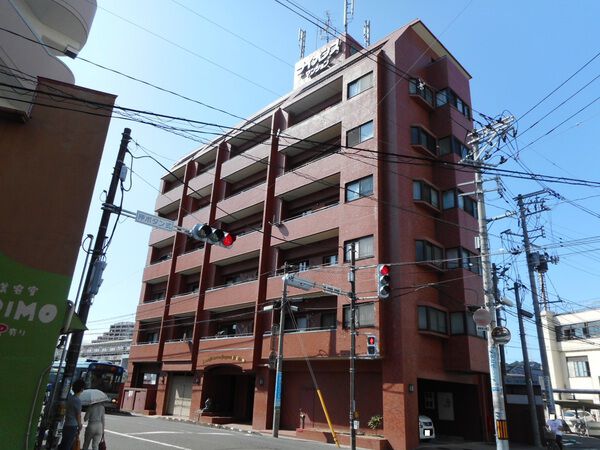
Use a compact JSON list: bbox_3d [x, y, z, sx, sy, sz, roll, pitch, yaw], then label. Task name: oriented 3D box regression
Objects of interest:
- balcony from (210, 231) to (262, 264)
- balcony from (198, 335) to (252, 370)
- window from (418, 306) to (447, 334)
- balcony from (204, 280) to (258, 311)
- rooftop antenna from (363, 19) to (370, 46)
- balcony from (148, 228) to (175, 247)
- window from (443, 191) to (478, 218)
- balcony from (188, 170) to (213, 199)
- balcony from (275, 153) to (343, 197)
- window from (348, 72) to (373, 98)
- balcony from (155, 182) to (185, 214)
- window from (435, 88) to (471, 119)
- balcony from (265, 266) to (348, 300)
[{"bbox_3d":[-3.267,1.429,25.988,1.197,1.140,5.515,21,-26,-40],"label":"balcony"},{"bbox_3d":[-3.550,6.966,23.301,1.078,1.610,5.306,21,-26,-41],"label":"balcony"},{"bbox_3d":[5.502,3.957,17.813,0.410,1.090,1.740,-17,-28,42],"label":"window"},{"bbox_3d":[-3.420,4.133,25.012,1.197,1.140,5.515,21,-26,-40],"label":"balcony"},{"bbox_3d":[4.580,-13.017,29.622,0.432,2.679,0.432,-17,-29,42],"label":"rooftop antenna"},{"bbox_3d":[-9.637,0.722,32.599,4.480,1.158,1.066,-17,-29,42],"label":"balcony"},{"bbox_3d":[7.822,-0.869,21.034,2.223,0.969,0.769,21,-26,-40],"label":"window"},{"bbox_3d":[-6.266,-2.831,30.311,3.839,1.124,1.100,-17,-28,42],"label":"balcony"},{"bbox_3d":[0.678,-2.430,23.008,4.688,1.158,1.066,-17,-29,42],"label":"balcony"},{"bbox_3d":[3.042,-6.983,21.795,1.554,0.953,0.130,-17,-29,42],"label":"window"},{"bbox_3d":[-9.549,-1.909,33.499,1.078,1.204,4.270,21,-26,-41],"label":"balcony"},{"bbox_3d":[8.125,-6.210,22.962,2.223,0.969,0.769,21,-26,-40],"label":"window"},{"bbox_3d":[0.481,2.983,21.194,1.197,1.126,4.987,21,-26,-40],"label":"balcony"}]

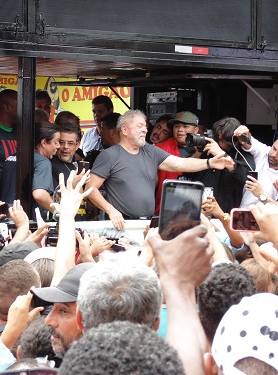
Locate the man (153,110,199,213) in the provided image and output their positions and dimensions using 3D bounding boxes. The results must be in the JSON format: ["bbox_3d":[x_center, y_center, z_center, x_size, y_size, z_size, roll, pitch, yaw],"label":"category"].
[{"bbox_3d":[0.345,0.265,8.950,0.500,1.700,0.360,1,2,3],"label":"man"}]

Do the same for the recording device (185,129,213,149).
[{"bbox_3d":[0.457,-0.357,8.700,0.200,0.125,0.145,0,2,-27],"label":"recording device"}]

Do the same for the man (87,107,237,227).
[{"bbox_3d":[0.120,0.285,8.170,0.860,1.680,0.800,0,2,-25],"label":"man"}]

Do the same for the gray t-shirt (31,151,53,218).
[{"bbox_3d":[-0.700,0.045,8.200,0.280,0.600,0.450,1,2,21],"label":"gray t-shirt"}]

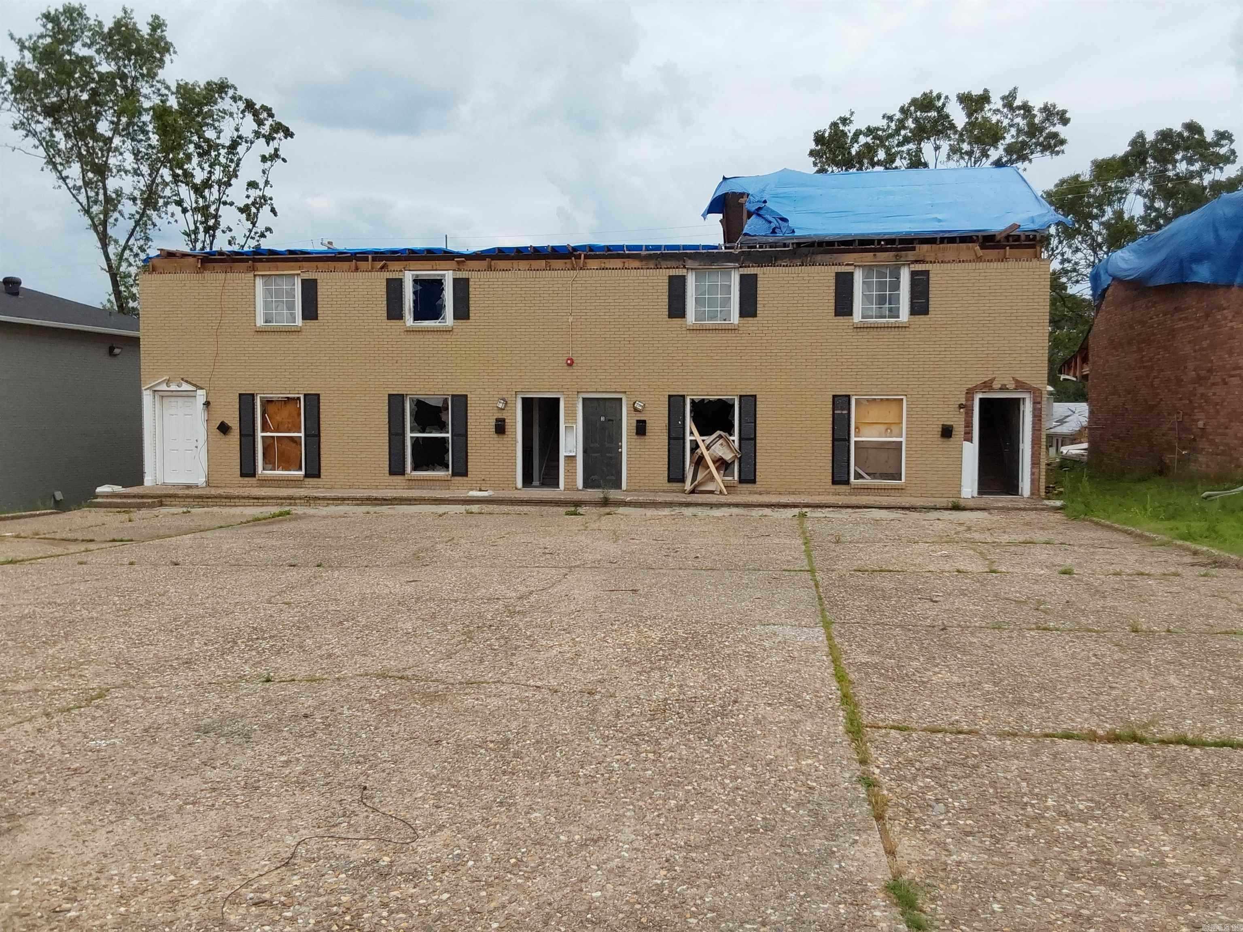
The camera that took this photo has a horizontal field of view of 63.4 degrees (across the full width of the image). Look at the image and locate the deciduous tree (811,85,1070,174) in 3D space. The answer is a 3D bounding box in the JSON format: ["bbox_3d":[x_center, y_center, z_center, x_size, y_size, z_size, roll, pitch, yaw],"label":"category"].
[{"bbox_3d":[12.881,-7.520,41.328,11.200,15.742,10.500,1,2,7],"label":"deciduous tree"}]

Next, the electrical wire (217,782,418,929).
[{"bbox_3d":[-1.061,1.463,3.894,0.485,0.025,1.290,1,2,7],"label":"electrical wire"}]

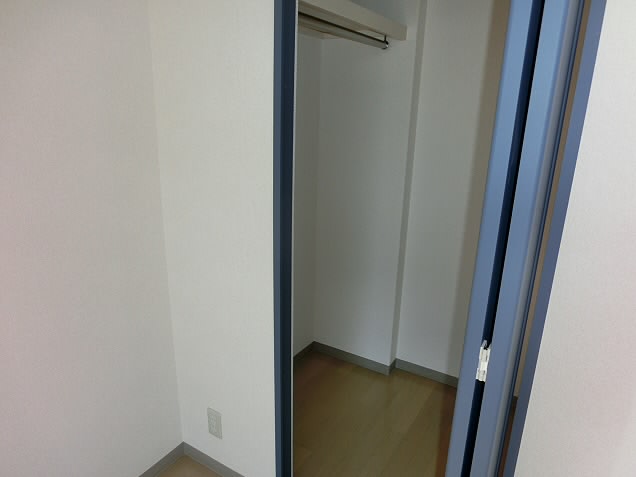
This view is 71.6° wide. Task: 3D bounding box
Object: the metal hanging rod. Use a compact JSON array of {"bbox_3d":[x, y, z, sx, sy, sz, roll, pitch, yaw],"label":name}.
[{"bbox_3d":[0.098,-0.797,1.713,0.029,0.029,0.850,12,20,30],"label":"metal hanging rod"}]

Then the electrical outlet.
[{"bbox_3d":[-0.416,0.750,1.775,0.071,0.120,0.010,12,20,30],"label":"electrical outlet"}]

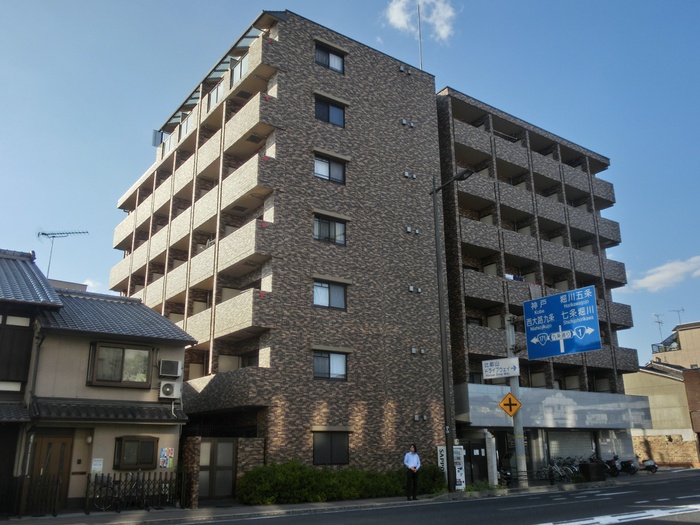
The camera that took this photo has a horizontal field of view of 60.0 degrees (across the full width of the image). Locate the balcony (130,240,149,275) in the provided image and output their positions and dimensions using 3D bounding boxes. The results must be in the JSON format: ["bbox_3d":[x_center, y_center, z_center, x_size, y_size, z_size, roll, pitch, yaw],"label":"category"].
[{"bbox_3d":[-11.732,-0.232,35.059,0.790,1.375,3.080,11,-21,-35],"label":"balcony"}]

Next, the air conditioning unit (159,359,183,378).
[{"bbox_3d":[-6.097,3.597,20.568,0.699,0.519,0.280,11,-20,-35],"label":"air conditioning unit"}]

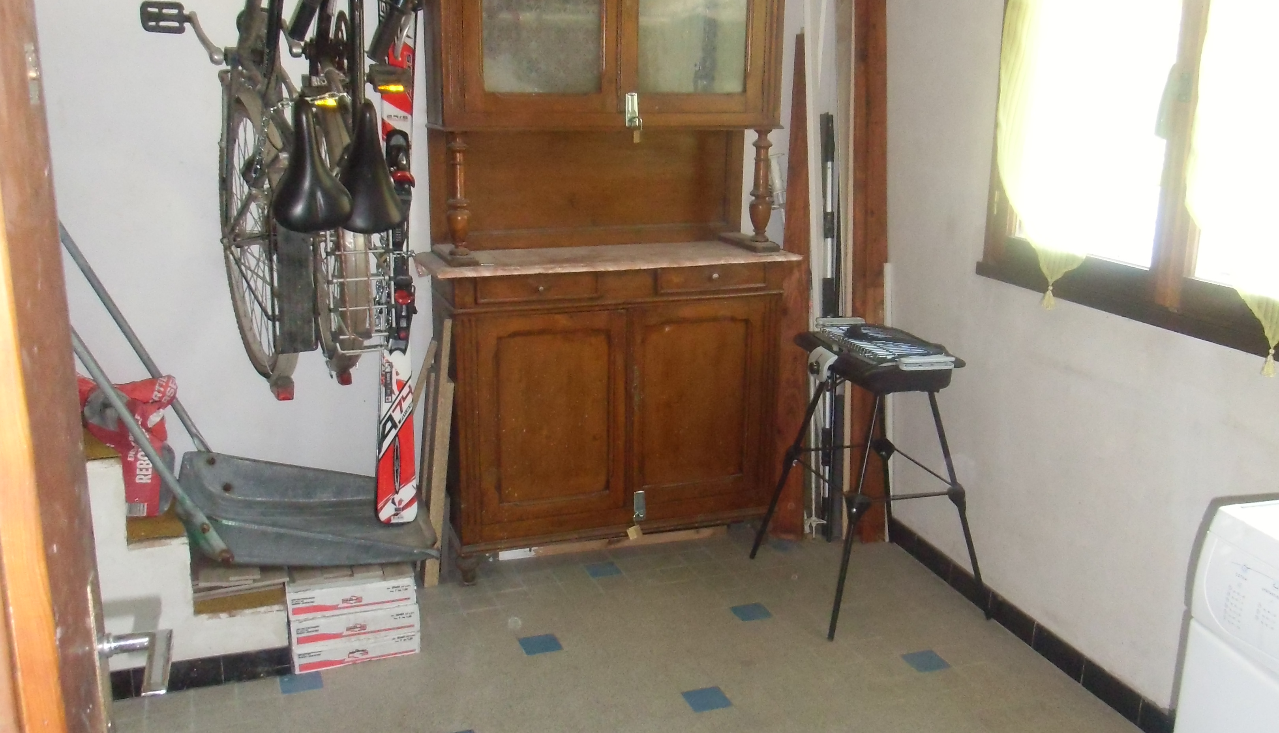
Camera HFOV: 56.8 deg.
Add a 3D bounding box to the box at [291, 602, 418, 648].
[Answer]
[{"bbox_3d":[-0.765,0.615,3.093,0.310,0.075,0.310,-5,15,-22],"label":"box"}]

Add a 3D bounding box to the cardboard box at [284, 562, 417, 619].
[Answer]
[{"bbox_3d":[-0.770,0.540,3.083,0.310,0.075,0.310,-5,15,-22],"label":"cardboard box"}]

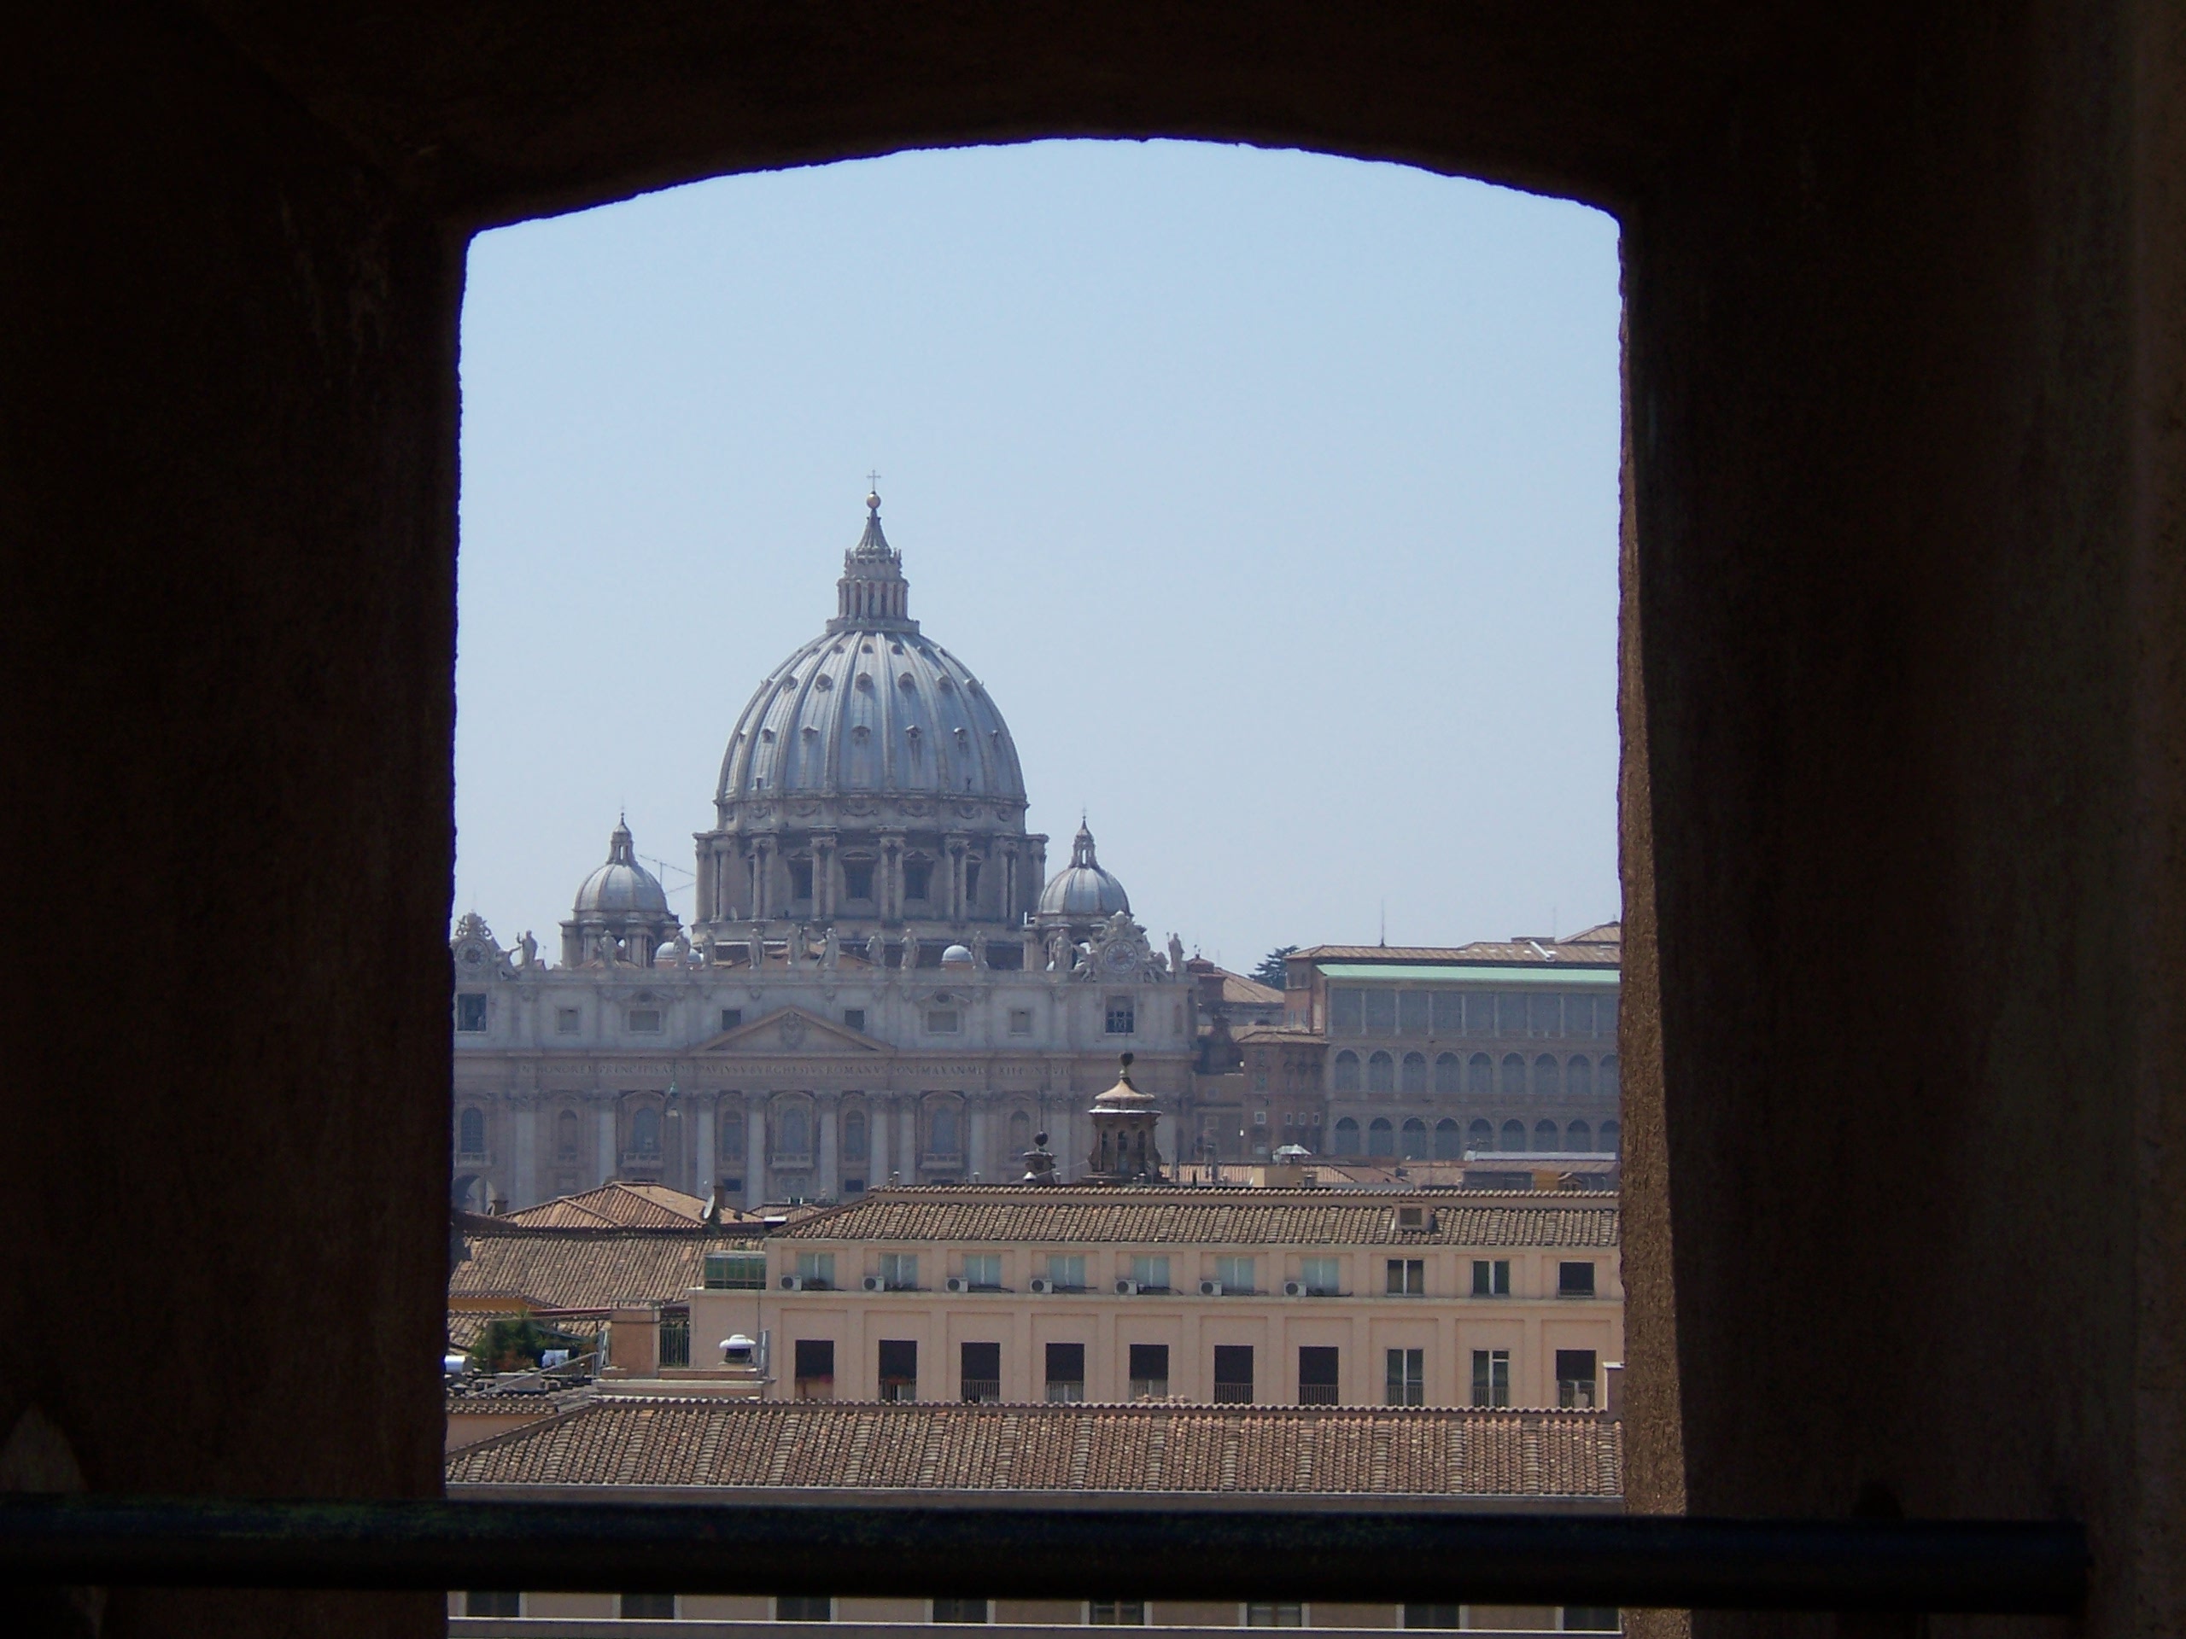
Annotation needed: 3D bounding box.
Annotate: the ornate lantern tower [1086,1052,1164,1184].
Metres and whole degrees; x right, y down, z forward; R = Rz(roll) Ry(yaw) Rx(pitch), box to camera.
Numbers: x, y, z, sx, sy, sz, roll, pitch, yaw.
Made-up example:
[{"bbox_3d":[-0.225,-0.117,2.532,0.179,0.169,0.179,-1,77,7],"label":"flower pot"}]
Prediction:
[{"bbox_3d":[1.850,17.038,360.000,4.400,7.600,4.400,0,-3,4],"label":"ornate lantern tower"}]

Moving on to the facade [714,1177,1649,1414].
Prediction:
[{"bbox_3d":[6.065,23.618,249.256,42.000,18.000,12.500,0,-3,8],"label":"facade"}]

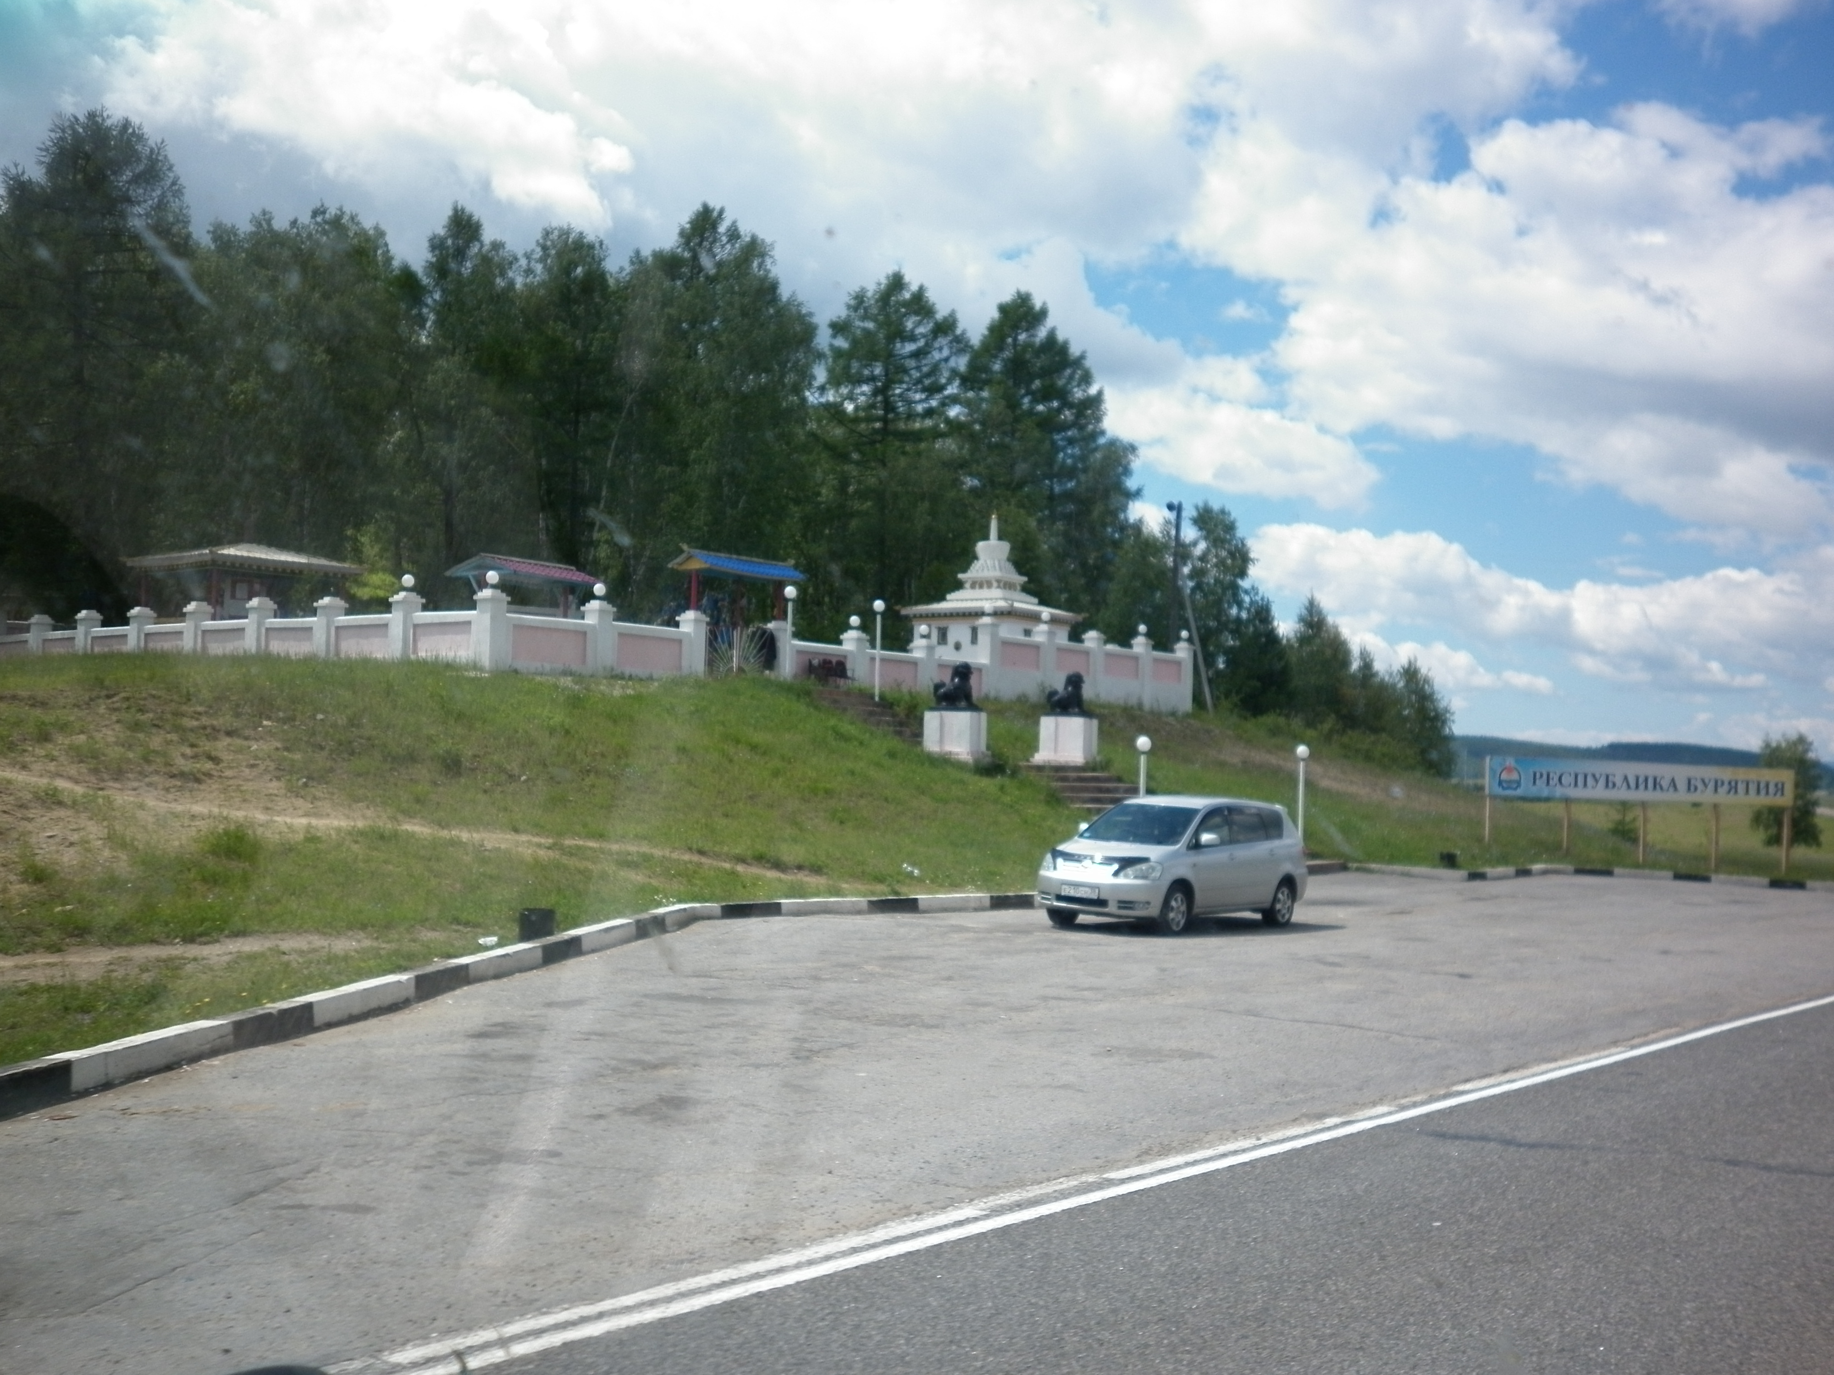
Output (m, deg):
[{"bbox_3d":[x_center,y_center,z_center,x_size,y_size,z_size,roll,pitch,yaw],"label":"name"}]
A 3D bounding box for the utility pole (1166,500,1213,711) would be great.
[{"bbox_3d":[9.344,-2.637,65.495,1.600,7.486,0.900,2,-2,0],"label":"utility pole"}]

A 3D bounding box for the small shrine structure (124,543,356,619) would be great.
[{"bbox_3d":[-18.500,-2.119,52.446,4.500,3.639,4.600,0,-3,40],"label":"small shrine structure"}]

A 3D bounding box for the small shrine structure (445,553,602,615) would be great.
[{"bbox_3d":[-9.114,-1.596,44.150,2.350,2.756,2.750,0,-2,36],"label":"small shrine structure"}]

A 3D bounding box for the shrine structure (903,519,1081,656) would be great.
[{"bbox_3d":[2.450,-2.609,61.138,4.400,5.754,4.400,1,-2,36],"label":"shrine structure"}]

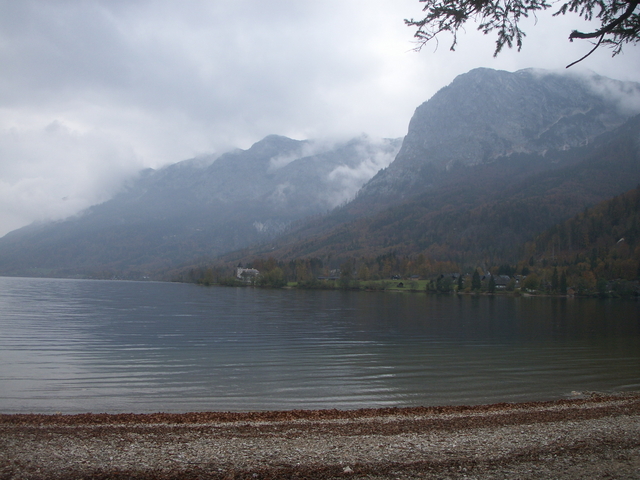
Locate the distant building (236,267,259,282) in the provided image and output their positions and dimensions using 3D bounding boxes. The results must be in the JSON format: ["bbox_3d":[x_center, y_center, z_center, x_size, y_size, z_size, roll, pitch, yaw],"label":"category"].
[{"bbox_3d":[-76.305,35.995,720.000,23.000,17.500,15.000,2,-4,-6],"label":"distant building"}]

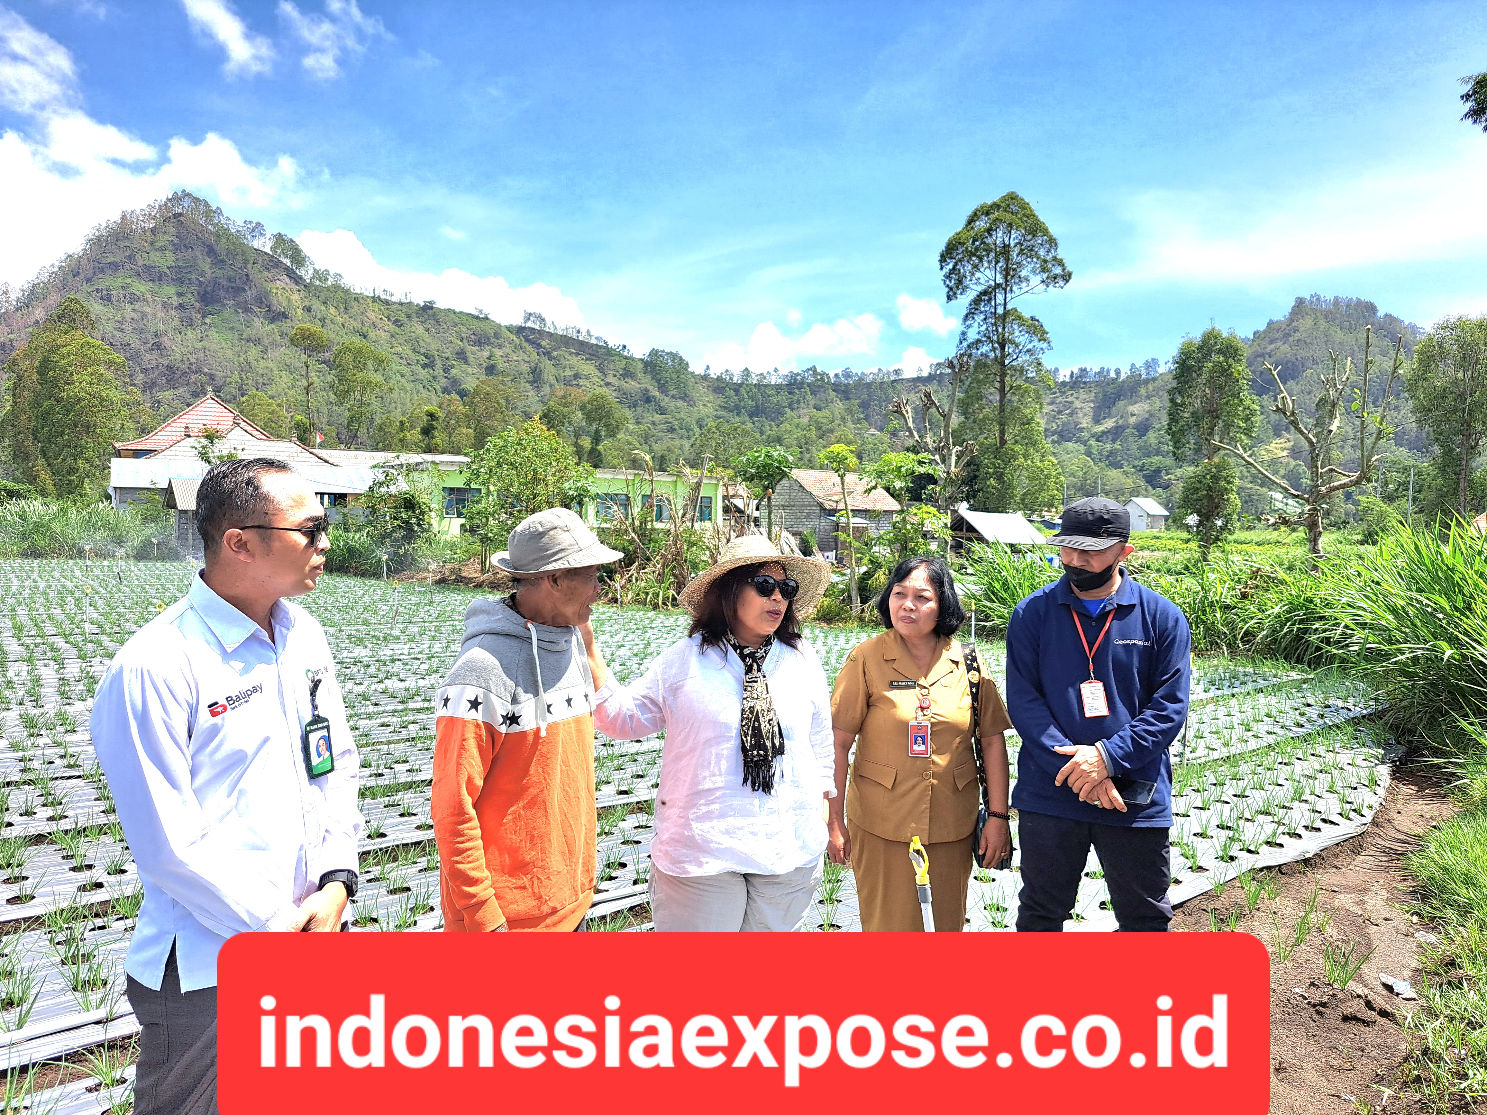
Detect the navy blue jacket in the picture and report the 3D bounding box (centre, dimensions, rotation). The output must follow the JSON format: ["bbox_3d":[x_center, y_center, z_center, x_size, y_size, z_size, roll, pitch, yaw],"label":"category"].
[{"bbox_3d":[0.932,0.352,2.730,0.490,0.660,0.320,0,1,22],"label":"navy blue jacket"}]

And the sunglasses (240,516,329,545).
[{"bbox_3d":[-0.816,-0.047,1.800,0.150,0.047,0.145,0,1,-10],"label":"sunglasses"}]

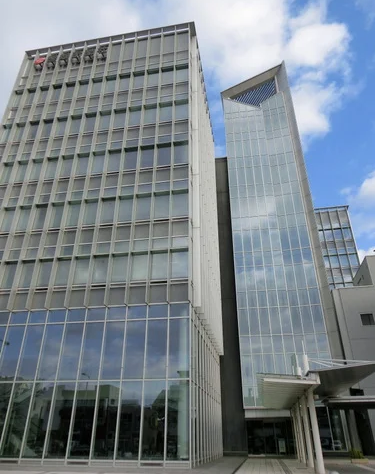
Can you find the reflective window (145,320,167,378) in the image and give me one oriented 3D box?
[{"bbox_3d":[-1.637,5.861,19.119,1.160,3.088,0.100,-4,-29,8],"label":"reflective window"}]

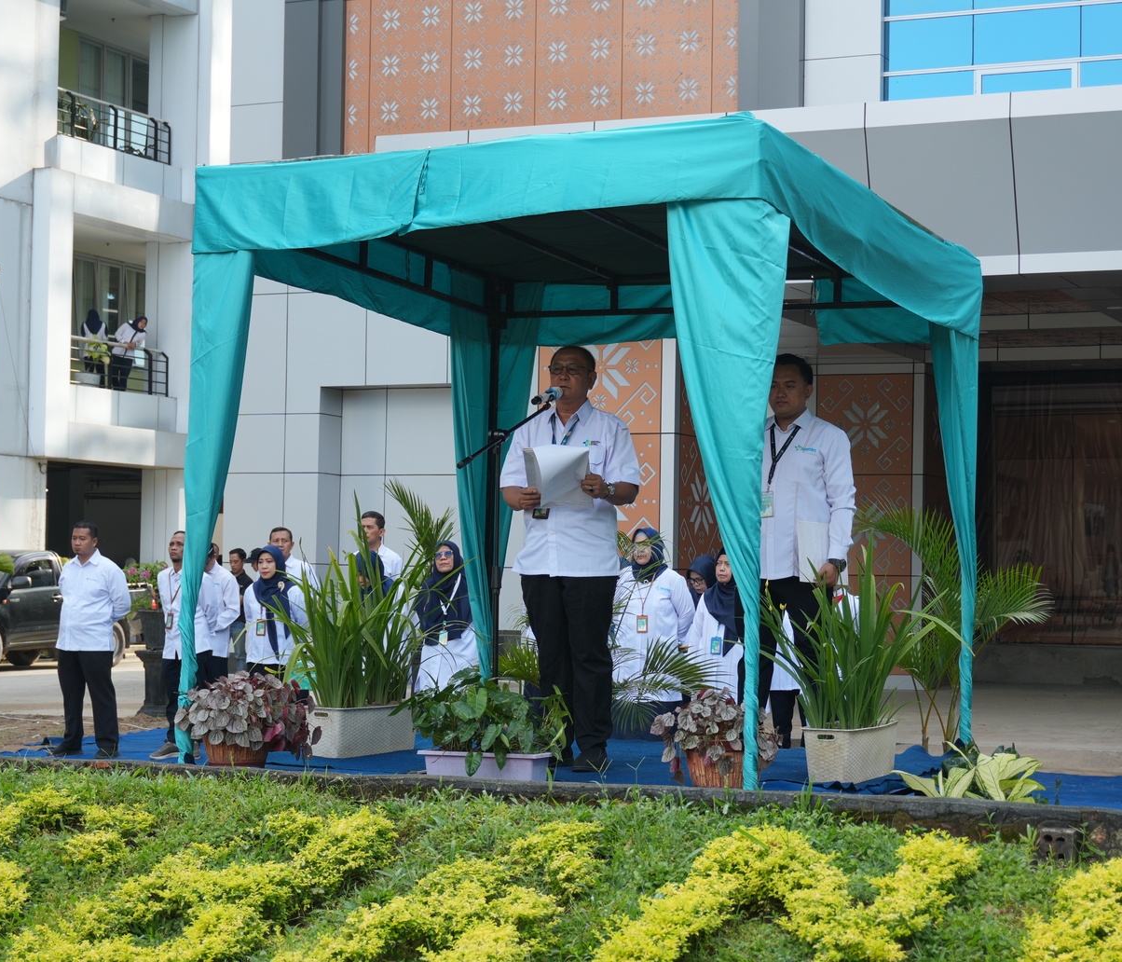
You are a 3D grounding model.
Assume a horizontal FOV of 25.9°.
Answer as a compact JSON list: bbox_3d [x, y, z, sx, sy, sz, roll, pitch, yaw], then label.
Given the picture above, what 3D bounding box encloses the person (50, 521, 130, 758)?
[{"bbox_3d":[-3.439,1.145,17.769,0.560,1.700,0.420,0,-2,30],"label":"person"}]

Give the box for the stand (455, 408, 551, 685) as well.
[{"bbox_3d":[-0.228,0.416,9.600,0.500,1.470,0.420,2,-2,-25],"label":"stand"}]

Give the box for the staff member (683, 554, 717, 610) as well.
[{"bbox_3d":[0.956,1.269,16.670,0.460,1.530,0.340,-1,-3,33],"label":"staff member"}]

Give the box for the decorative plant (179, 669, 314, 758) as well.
[{"bbox_3d":[-1.278,0.955,9.950,0.540,0.350,0.480,0,-2,8],"label":"decorative plant"}]

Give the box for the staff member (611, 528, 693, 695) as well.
[{"bbox_3d":[0.553,1.097,15.171,0.530,1.620,0.400,0,-2,25],"label":"staff member"}]

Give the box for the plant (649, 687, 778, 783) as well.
[{"bbox_3d":[0.585,0.974,9.300,0.500,0.380,0.460,1,-2,0],"label":"plant"}]

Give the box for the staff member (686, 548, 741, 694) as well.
[{"bbox_3d":[1.083,1.241,16.365,0.470,1.570,0.310,0,-2,22],"label":"staff member"}]

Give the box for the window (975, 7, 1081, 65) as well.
[{"bbox_3d":[5.154,-4.913,27.000,1.220,0.600,0.100,0,-2,25],"label":"window"}]

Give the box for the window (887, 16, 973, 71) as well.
[{"bbox_3d":[4.537,-5.365,30.000,1.040,0.630,0.070,0,-2,24],"label":"window"}]

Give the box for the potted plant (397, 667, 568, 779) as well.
[{"bbox_3d":[-0.312,0.933,9.450,0.620,0.450,0.380,0,-2,18],"label":"potted plant"}]

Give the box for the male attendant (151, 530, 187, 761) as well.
[{"bbox_3d":[-2.763,1.201,17.965,0.460,1.670,0.310,-1,-3,30],"label":"male attendant"}]

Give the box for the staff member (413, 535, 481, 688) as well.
[{"bbox_3d":[-0.845,1.231,17.971,0.500,1.600,0.380,0,-2,27],"label":"staff member"}]

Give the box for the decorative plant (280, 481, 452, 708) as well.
[{"bbox_3d":[-0.815,0.478,10.250,0.700,0.920,0.600,1,-2,0],"label":"decorative plant"}]

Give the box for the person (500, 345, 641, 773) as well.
[{"bbox_3d":[0.031,0.308,9.669,0.560,1.700,0.460,0,-2,23],"label":"person"}]

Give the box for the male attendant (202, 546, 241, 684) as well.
[{"bbox_3d":[-2.664,1.255,18.664,0.460,1.620,0.300,0,-3,28],"label":"male attendant"}]

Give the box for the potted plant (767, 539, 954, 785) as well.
[{"bbox_3d":[1.137,0.687,9.433,0.720,0.930,0.620,1,-2,0],"label":"potted plant"}]

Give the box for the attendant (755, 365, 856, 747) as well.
[{"bbox_3d":[0.969,0.320,10.219,0.560,1.710,0.380,0,-2,22],"label":"attendant"}]

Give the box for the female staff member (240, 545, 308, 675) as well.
[{"bbox_3d":[-2.091,1.260,17.963,0.450,1.570,0.290,0,-2,26],"label":"female staff member"}]

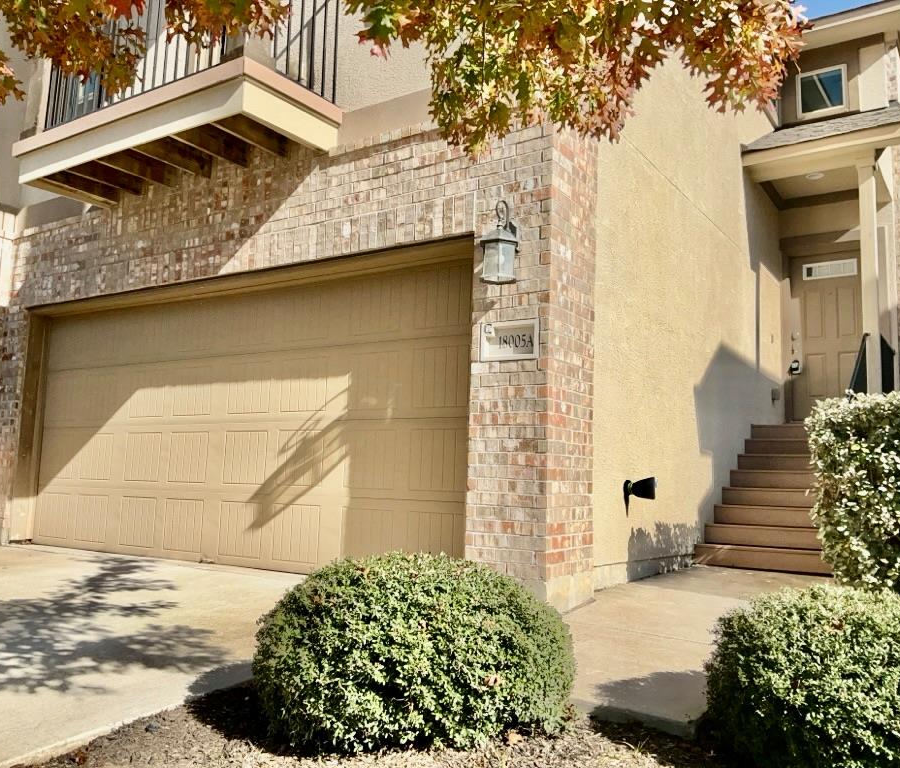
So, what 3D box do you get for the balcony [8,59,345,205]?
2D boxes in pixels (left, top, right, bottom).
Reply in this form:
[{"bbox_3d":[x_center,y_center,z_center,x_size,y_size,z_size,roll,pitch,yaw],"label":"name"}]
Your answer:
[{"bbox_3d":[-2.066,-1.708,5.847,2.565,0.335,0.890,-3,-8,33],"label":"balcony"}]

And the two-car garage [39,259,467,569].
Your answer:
[{"bbox_3d":[-1.806,0.327,6.214,4.890,2.140,0.070,-3,-8,33],"label":"two-car garage"}]

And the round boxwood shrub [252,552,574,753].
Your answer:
[{"bbox_3d":[-0.129,0.885,2.833,1.120,0.580,1.120,-3,-8,33],"label":"round boxwood shrub"}]

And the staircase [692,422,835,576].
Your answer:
[{"bbox_3d":[3.229,0.982,7.570,1.150,1.325,2.300,-3,-8,33],"label":"staircase"}]

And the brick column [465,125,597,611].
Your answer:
[{"bbox_3d":[0.514,-0.138,4.848,0.515,2.895,0.640,-3,-8,33],"label":"brick column"}]

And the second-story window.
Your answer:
[{"bbox_3d":[4.904,-3.854,10.539,0.615,0.605,0.100,-3,-8,33],"label":"second-story window"}]

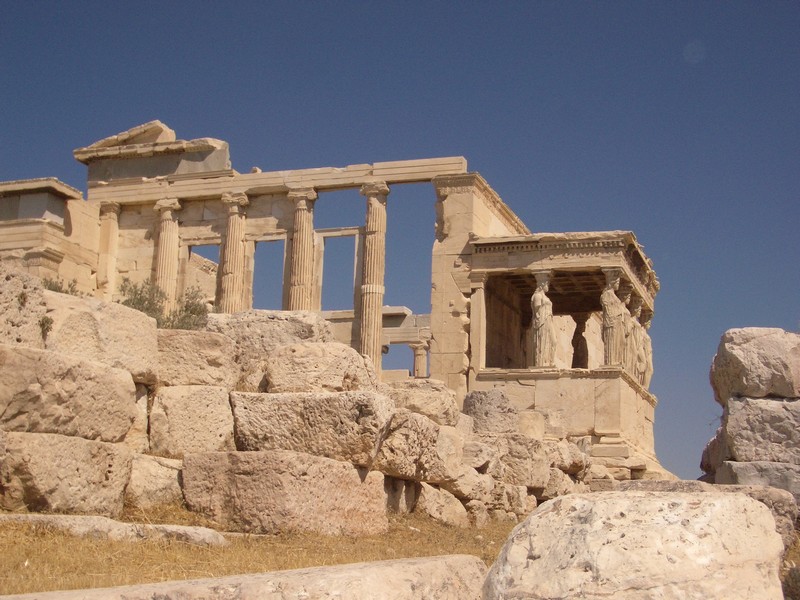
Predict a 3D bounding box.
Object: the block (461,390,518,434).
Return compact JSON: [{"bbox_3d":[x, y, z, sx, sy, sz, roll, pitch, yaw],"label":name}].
[{"bbox_3d":[1.443,1.824,18.300,0.859,0.682,0.750,2,-12,0],"label":"block"}]

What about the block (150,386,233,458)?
[{"bbox_3d":[-2.483,1.518,13.800,0.908,0.808,0.850,2,-12,0],"label":"block"}]

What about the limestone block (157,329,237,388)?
[{"bbox_3d":[-2.436,0.749,13.800,0.868,0.648,0.850,2,-12,0],"label":"limestone block"}]

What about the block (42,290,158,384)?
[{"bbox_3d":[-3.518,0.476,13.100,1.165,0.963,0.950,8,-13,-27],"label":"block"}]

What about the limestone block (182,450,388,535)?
[{"bbox_3d":[-1.300,2.293,13.400,2.316,0.907,1.000,2,-12,2],"label":"limestone block"}]

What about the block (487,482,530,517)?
[{"bbox_3d":[1.618,3.035,17.200,0.605,0.488,0.500,2,-12,0],"label":"block"}]

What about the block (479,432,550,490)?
[{"bbox_3d":[1.745,2.526,17.700,1.039,0.813,0.850,3,-12,-5],"label":"block"}]

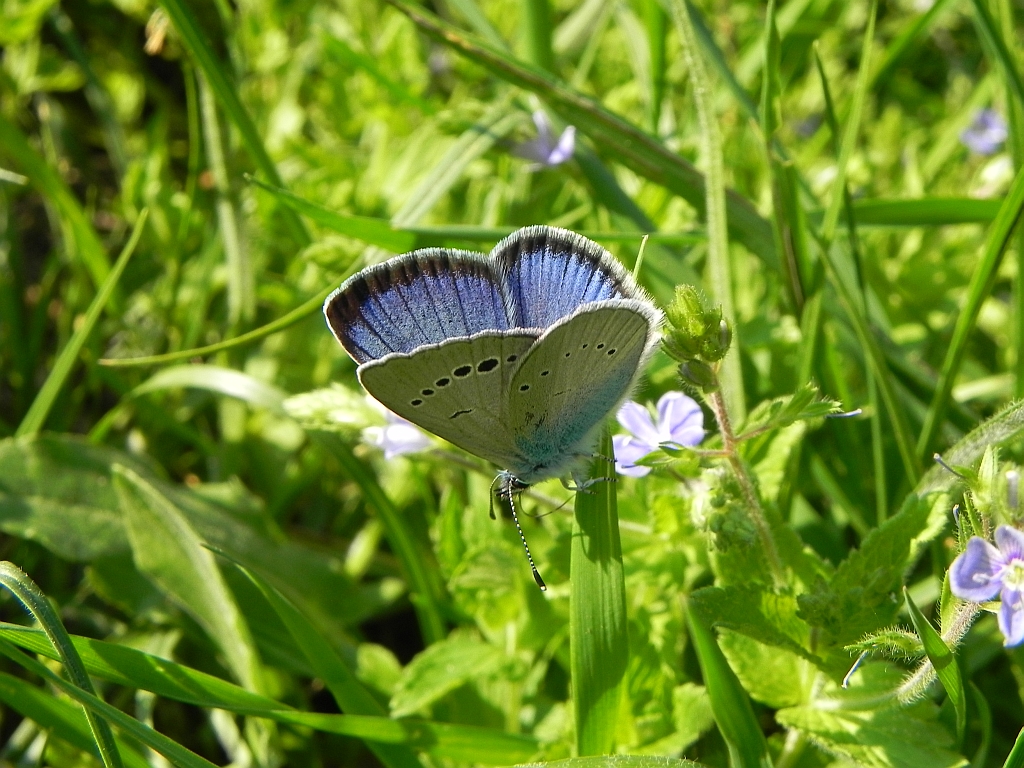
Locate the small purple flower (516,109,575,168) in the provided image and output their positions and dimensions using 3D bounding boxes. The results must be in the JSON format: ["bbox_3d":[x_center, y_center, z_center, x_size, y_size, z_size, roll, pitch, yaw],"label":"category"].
[{"bbox_3d":[0.005,-0.039,0.245,0.009,0.008,0.007,-27,43,-33],"label":"small purple flower"}]

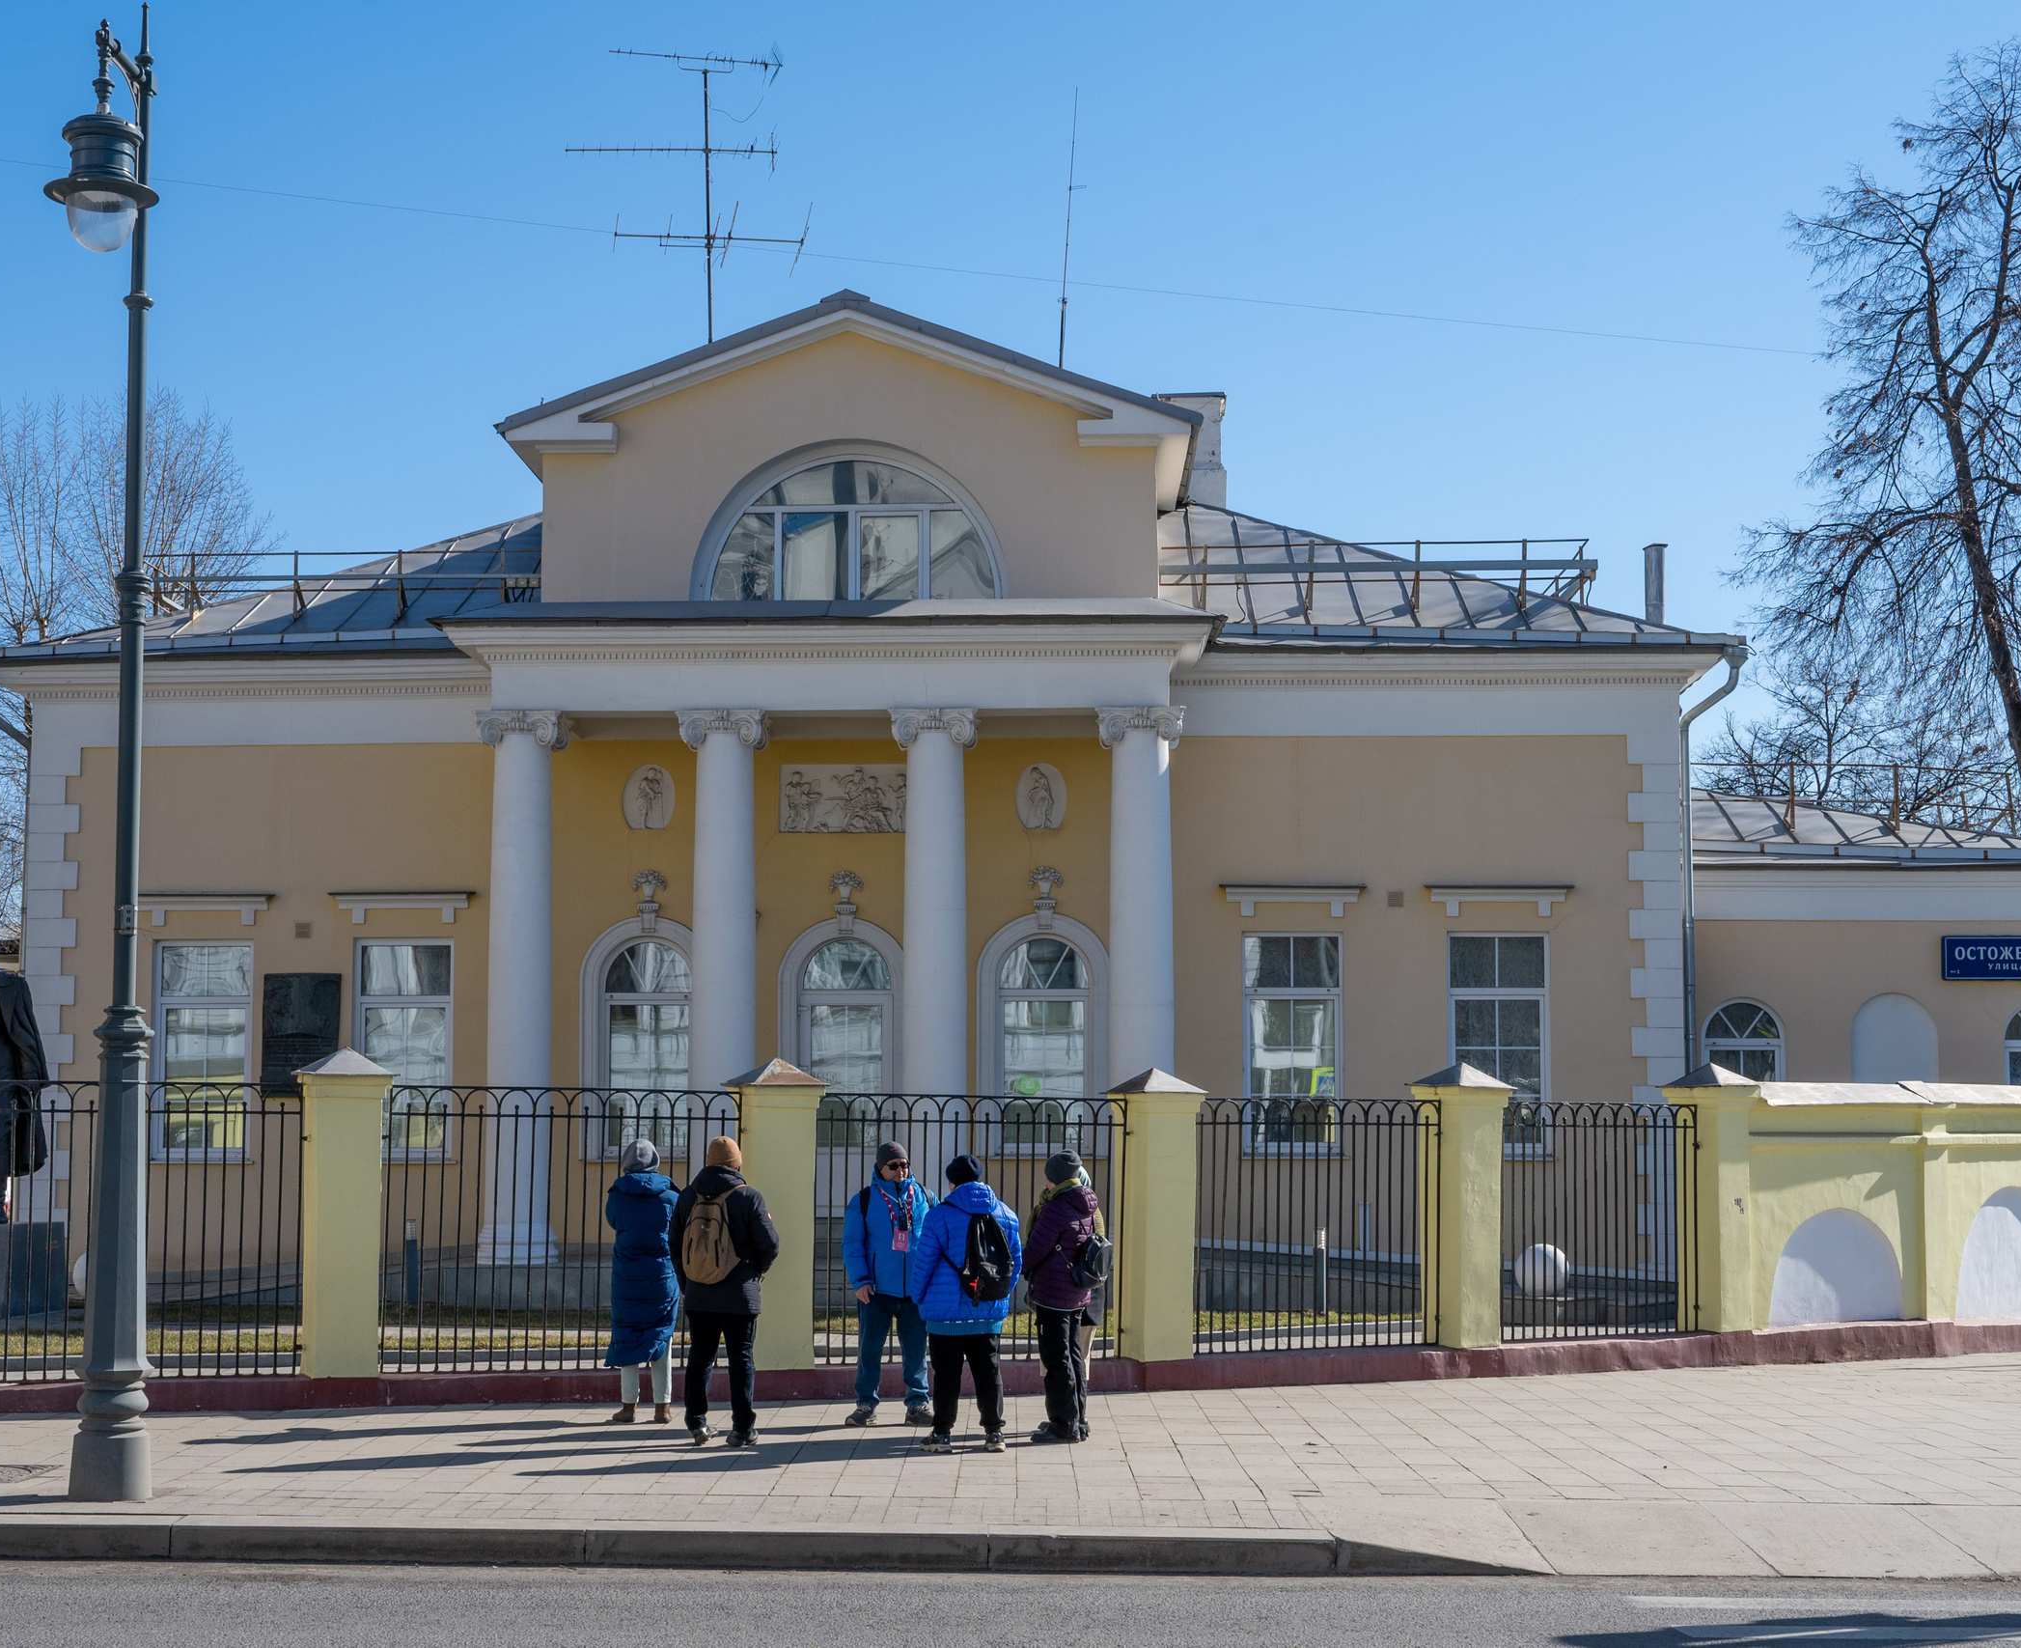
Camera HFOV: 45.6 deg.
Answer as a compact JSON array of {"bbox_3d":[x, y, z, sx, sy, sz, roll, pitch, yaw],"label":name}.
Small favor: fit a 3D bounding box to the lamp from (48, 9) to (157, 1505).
[{"bbox_3d":[-4.414,-0.467,11.654,0.540,7.402,0.900,0,-5,6],"label":"lamp"}]

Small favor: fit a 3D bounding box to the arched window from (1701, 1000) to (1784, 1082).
[{"bbox_3d":[8.704,3.030,28.500,0.970,1.867,0.200,0,-5,1],"label":"arched window"}]

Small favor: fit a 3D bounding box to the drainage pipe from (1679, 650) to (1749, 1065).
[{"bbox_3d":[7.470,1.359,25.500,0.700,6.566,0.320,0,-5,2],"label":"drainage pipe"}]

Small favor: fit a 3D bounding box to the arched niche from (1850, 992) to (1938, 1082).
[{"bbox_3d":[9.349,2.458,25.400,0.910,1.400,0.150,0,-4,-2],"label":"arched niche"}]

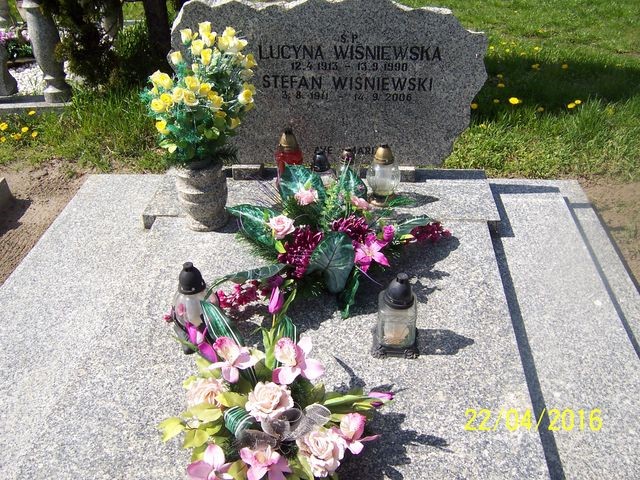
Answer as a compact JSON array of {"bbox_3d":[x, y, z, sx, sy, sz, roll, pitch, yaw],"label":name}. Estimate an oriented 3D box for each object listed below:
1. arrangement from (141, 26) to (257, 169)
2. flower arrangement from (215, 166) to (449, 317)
[{"bbox_3d":[-0.358,-0.399,1.783,0.330,0.410,0.290,1,34,6],"label":"arrangement"},{"bbox_3d":[0.032,-0.011,1.667,0.650,0.270,0.450,1,34,6],"label":"flower arrangement"}]

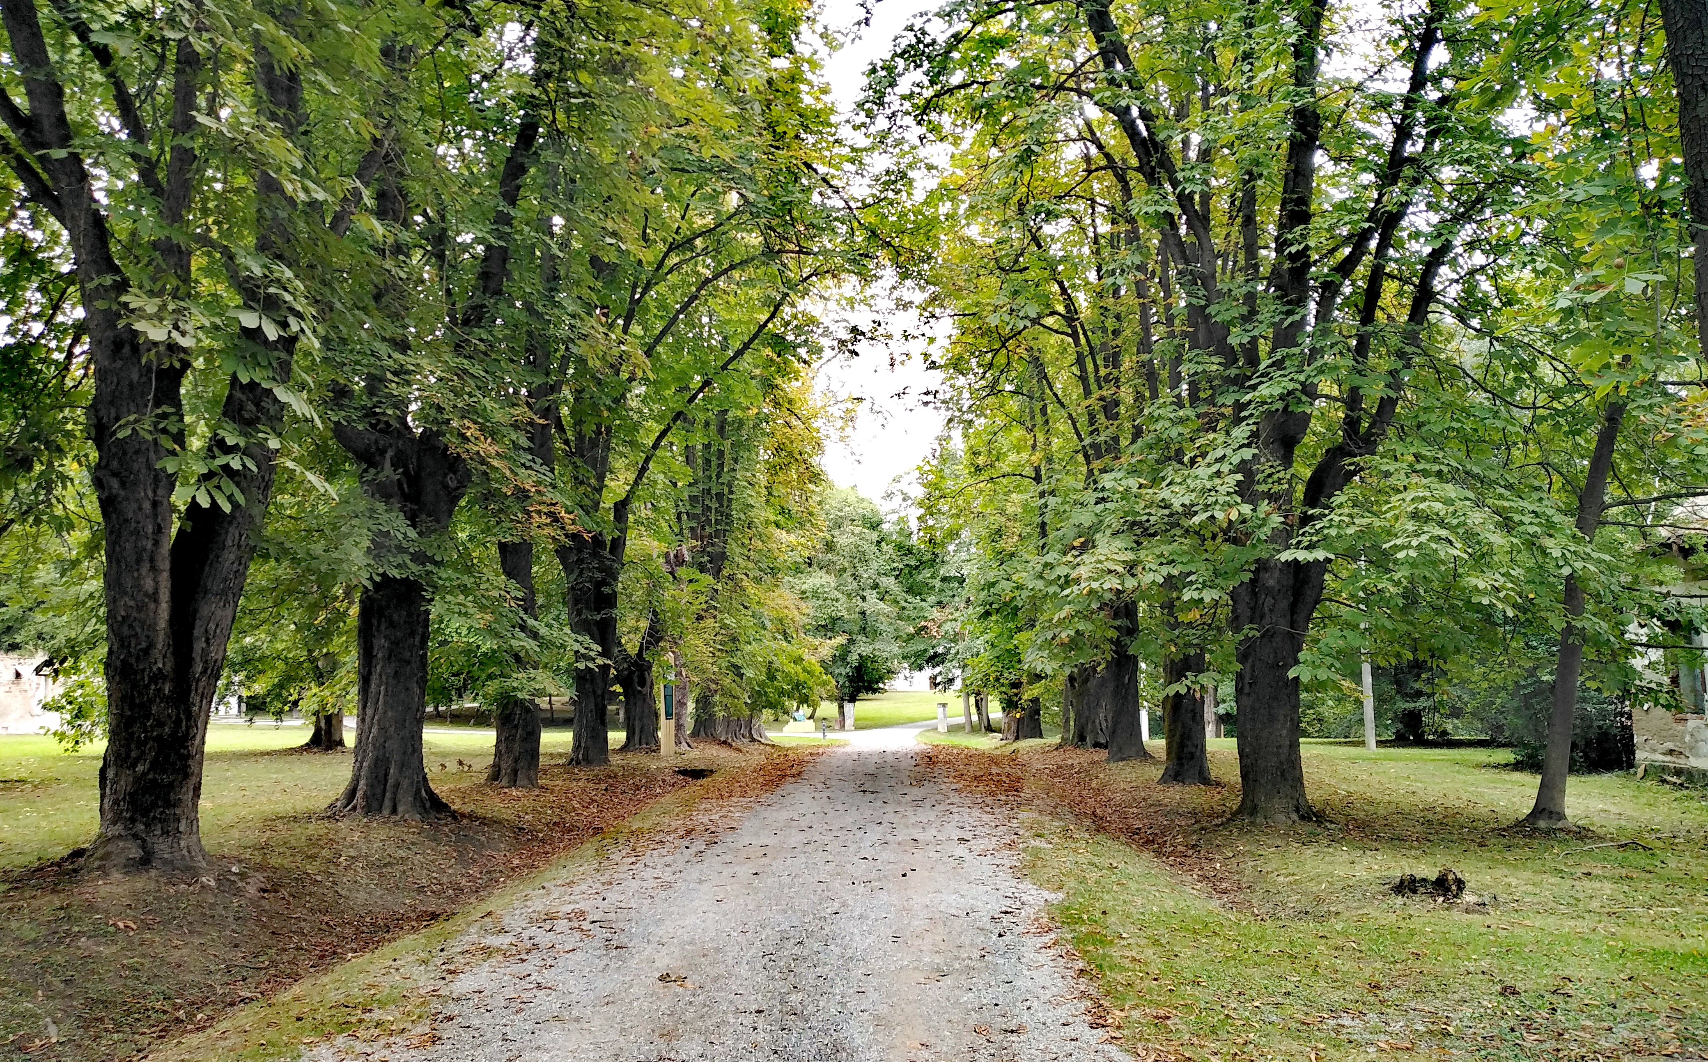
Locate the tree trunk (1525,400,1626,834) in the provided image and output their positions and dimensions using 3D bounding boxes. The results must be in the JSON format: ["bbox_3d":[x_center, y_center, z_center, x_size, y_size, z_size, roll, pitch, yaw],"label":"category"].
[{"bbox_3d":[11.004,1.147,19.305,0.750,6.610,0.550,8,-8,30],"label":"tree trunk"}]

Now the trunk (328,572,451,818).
[{"bbox_3d":[-5.793,2.029,16.173,1.548,3.007,1.548,0,-7,0],"label":"trunk"}]

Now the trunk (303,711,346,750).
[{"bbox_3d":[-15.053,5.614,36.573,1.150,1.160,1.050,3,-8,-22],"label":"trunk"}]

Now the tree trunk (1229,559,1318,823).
[{"bbox_3d":[5.073,1.908,15.684,1.065,3.161,1.065,0,-7,0],"label":"tree trunk"}]

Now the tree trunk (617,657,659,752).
[{"bbox_3d":[-5.394,4.340,32.212,1.069,2.336,1.069,0,-7,0],"label":"tree trunk"}]

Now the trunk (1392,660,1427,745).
[{"bbox_3d":[18.195,5.532,42.173,1.100,2.760,1.000,-3,-8,23],"label":"trunk"}]

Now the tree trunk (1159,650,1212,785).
[{"bbox_3d":[6.384,3.580,24.861,1.000,2.570,0.920,-2,-7,14],"label":"tree trunk"}]

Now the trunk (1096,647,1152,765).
[{"bbox_3d":[6.414,4.136,30.462,1.120,2.590,1.000,-1,-7,12],"label":"trunk"}]

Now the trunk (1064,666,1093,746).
[{"bbox_3d":[5.959,4.664,34.187,0.850,2.098,0.850,0,-7,0],"label":"trunk"}]

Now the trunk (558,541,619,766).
[{"bbox_3d":[-5.404,2.438,26.499,1.283,4.772,1.283,0,-7,0],"label":"trunk"}]

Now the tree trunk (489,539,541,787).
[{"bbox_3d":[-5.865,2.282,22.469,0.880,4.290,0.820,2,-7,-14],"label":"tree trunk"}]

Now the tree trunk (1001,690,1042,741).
[{"bbox_3d":[5.184,5.673,39.605,1.276,1.571,1.200,0,-7,0],"label":"tree trunk"}]

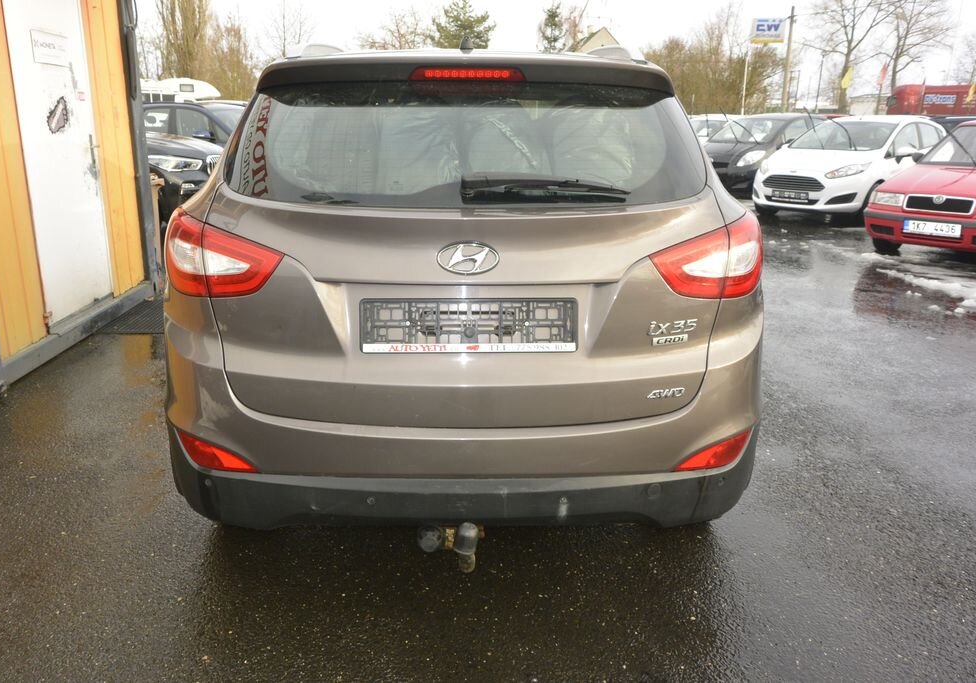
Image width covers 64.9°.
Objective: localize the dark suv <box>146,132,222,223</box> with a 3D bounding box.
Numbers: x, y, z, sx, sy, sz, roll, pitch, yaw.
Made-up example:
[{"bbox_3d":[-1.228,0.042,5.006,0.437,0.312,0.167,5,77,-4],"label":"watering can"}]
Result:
[{"bbox_3d":[-5.181,-2.802,11.832,4.650,1.660,1.890,13,21,38],"label":"dark suv"}]

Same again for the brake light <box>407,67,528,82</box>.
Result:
[{"bbox_3d":[-0.055,-0.694,1.996,0.295,0.045,0.050,0,16,-2],"label":"brake light"}]

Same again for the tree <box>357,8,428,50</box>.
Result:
[{"bbox_3d":[-5.170,-14.581,42.624,4.200,7.100,4.200,0,16,0],"label":"tree"}]

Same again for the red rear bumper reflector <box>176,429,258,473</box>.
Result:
[{"bbox_3d":[-0.727,0.290,2.068,0.260,0.080,0.140,4,17,13],"label":"red rear bumper reflector"}]

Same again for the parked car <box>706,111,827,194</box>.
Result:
[{"bbox_3d":[5.325,-3.547,14.628,3.770,1.530,1.700,-13,20,-37],"label":"parked car"}]

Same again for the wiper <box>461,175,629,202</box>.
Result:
[{"bbox_3d":[0.144,-0.391,1.964,0.430,0.075,0.070,0,16,-2],"label":"wiper"}]

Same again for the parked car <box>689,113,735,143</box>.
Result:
[{"bbox_3d":[5.294,-4.569,18.201,3.900,1.500,1.700,-13,21,-38],"label":"parked car"}]

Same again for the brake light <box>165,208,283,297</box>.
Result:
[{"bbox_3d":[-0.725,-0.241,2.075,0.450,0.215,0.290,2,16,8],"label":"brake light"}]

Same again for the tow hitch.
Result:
[{"bbox_3d":[-0.098,0.508,1.980,0.165,0.130,0.180,0,16,-2],"label":"tow hitch"}]

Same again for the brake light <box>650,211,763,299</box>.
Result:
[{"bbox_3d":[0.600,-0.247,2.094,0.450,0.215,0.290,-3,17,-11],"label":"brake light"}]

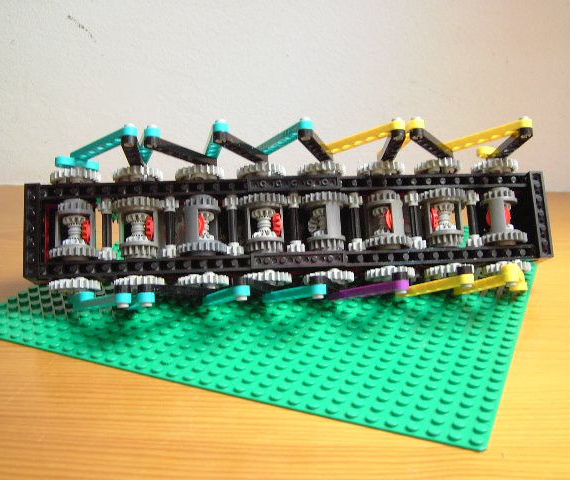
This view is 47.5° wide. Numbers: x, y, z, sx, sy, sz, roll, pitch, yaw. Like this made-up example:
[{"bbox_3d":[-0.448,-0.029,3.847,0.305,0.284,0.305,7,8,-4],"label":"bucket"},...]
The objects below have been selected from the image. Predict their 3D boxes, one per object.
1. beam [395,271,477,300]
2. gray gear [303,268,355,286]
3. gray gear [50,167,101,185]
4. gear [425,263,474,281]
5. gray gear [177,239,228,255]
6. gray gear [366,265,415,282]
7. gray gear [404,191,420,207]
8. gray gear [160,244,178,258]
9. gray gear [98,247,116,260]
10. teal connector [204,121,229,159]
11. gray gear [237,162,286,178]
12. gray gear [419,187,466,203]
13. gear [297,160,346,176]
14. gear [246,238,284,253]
[{"bbox_3d":[0.073,0.024,0.322,0.008,0.004,0.056,4,-13,-30],"label":"beam"},{"bbox_3d":[0.023,0.020,0.333,0.025,0.008,0.025,-2,-12,-5],"label":"gray gear"},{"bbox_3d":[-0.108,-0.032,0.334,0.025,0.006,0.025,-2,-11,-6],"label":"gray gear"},{"bbox_3d":[0.086,0.017,0.339,0.025,0.008,0.025,-2,-12,-5],"label":"gear"},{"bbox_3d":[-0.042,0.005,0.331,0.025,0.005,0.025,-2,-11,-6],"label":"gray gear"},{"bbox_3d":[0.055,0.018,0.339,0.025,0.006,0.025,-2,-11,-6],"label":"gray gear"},{"bbox_3d":[0.069,-0.021,0.346,0.010,0.008,0.010,-2,-12,-5],"label":"gray gear"},{"bbox_3d":[-0.058,0.006,0.332,0.010,0.007,0.010,-2,-12,-5],"label":"gray gear"},{"bbox_3d":[-0.089,0.007,0.326,0.009,0.007,0.009,-2,-11,-6],"label":"gray gear"},{"bbox_3d":[-0.035,-0.048,0.322,0.008,0.004,0.046,0,-12,-14],"label":"teal connector"},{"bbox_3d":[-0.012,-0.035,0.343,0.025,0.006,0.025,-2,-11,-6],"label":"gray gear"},{"bbox_3d":[0.085,-0.023,0.350,0.025,0.006,0.025,-2,-11,-6],"label":"gray gear"},{"bbox_3d":[0.020,-0.036,0.345,0.025,0.008,0.025,-2,-12,-5],"label":"gear"},{"bbox_3d":[-0.010,0.005,0.336,0.018,0.007,0.018,-2,-12,-5],"label":"gear"}]

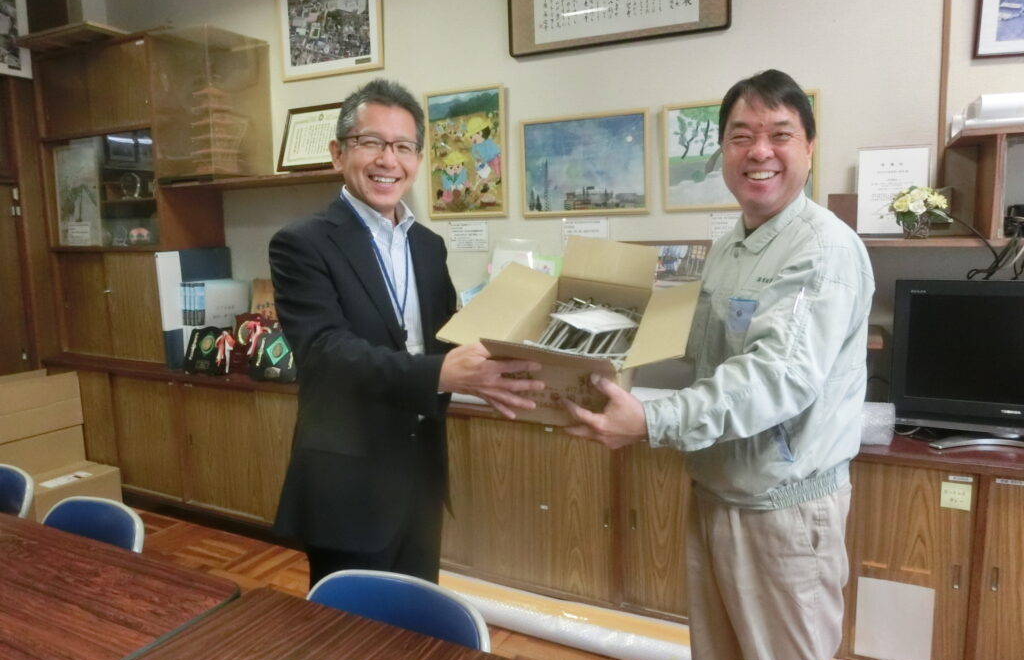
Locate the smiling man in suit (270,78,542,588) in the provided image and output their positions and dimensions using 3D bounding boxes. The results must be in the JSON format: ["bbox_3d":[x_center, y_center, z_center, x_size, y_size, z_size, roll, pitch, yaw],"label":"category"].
[{"bbox_3d":[-0.174,0.361,1.463,0.580,1.710,0.480,5,10,41],"label":"smiling man in suit"}]

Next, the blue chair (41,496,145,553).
[{"bbox_3d":[-1.220,0.828,1.682,0.470,0.770,0.500,3,8,28],"label":"blue chair"}]

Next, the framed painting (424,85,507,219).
[{"bbox_3d":[-0.206,-0.780,3.173,0.412,0.560,0.025,3,8,28],"label":"framed painting"}]

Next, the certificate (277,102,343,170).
[{"bbox_3d":[-0.872,-0.867,3.186,0.420,0.304,0.025,3,-10,28],"label":"certificate"}]

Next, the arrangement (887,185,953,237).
[{"bbox_3d":[1.190,-0.344,2.080,0.165,0.155,0.140,3,8,28],"label":"arrangement"}]

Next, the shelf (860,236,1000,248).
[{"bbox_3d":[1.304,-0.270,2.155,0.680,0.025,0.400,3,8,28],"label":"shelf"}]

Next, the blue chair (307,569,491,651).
[{"bbox_3d":[-0.350,0.872,1.212,0.470,0.770,0.500,3,8,28],"label":"blue chair"}]

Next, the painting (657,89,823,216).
[{"bbox_3d":[0.837,-0.649,2.628,0.557,0.407,0.025,3,8,28],"label":"painting"}]

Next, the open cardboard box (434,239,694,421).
[{"bbox_3d":[0.130,-0.002,1.355,0.402,0.189,0.553,9,23,15],"label":"open cardboard box"}]

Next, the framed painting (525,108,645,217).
[{"bbox_3d":[0.294,-0.672,2.918,0.557,0.407,0.025,3,8,28],"label":"framed painting"}]

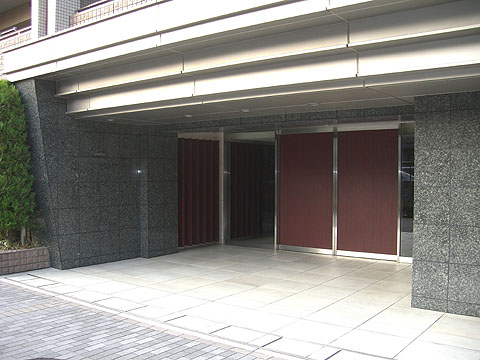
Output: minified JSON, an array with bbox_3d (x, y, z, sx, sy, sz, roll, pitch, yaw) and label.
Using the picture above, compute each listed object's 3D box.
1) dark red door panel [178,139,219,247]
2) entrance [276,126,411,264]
[{"bbox_3d":[-0.810,0.268,10.835,0.120,2.210,1.350,1,1,34],"label":"dark red door panel"},{"bbox_3d":[1.850,0.218,9.821,2.690,2.400,0.200,1,1,34],"label":"entrance"}]

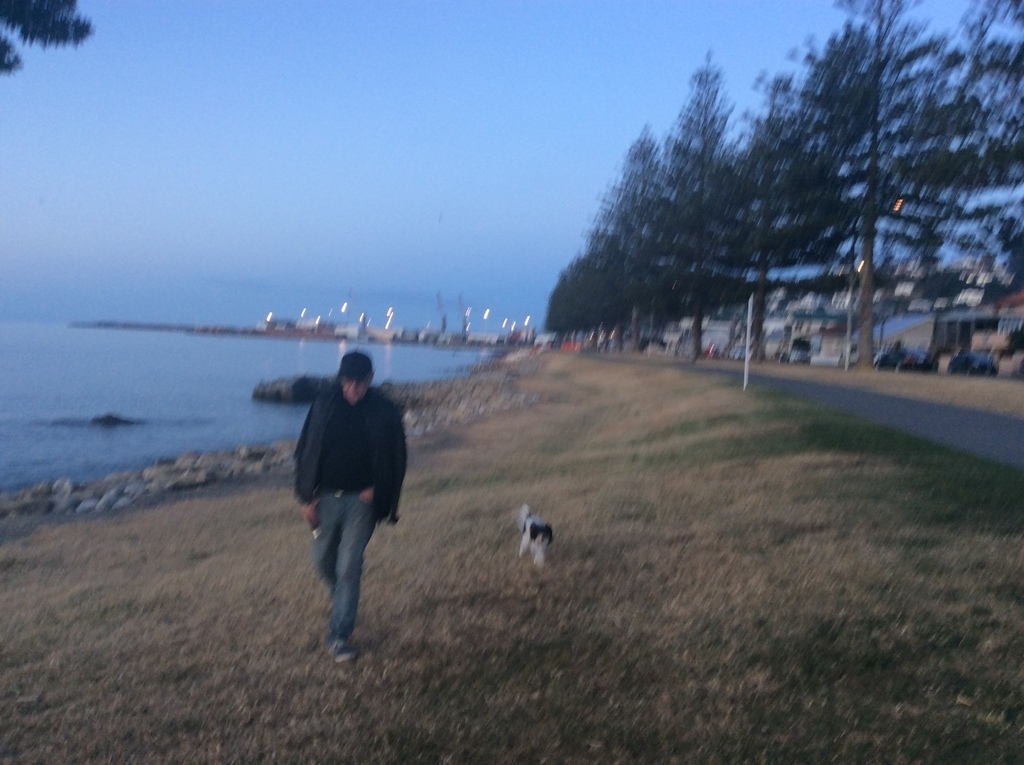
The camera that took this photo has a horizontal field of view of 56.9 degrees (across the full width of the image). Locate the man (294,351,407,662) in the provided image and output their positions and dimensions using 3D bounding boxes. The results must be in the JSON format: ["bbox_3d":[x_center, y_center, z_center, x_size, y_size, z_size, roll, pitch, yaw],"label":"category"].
[{"bbox_3d":[-0.909,0.679,5.420,0.640,1.730,0.520,2,2,-6],"label":"man"}]

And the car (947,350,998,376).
[{"bbox_3d":[24.773,-1.058,51.000,1.700,1.430,4.200,3,2,9],"label":"car"}]

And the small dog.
[{"bbox_3d":[0.164,1.140,7.100,0.190,0.430,0.480,2,2,-14],"label":"small dog"}]

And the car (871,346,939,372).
[{"bbox_3d":[22.139,-1.334,53.500,1.720,1.450,4.400,3,2,1],"label":"car"}]

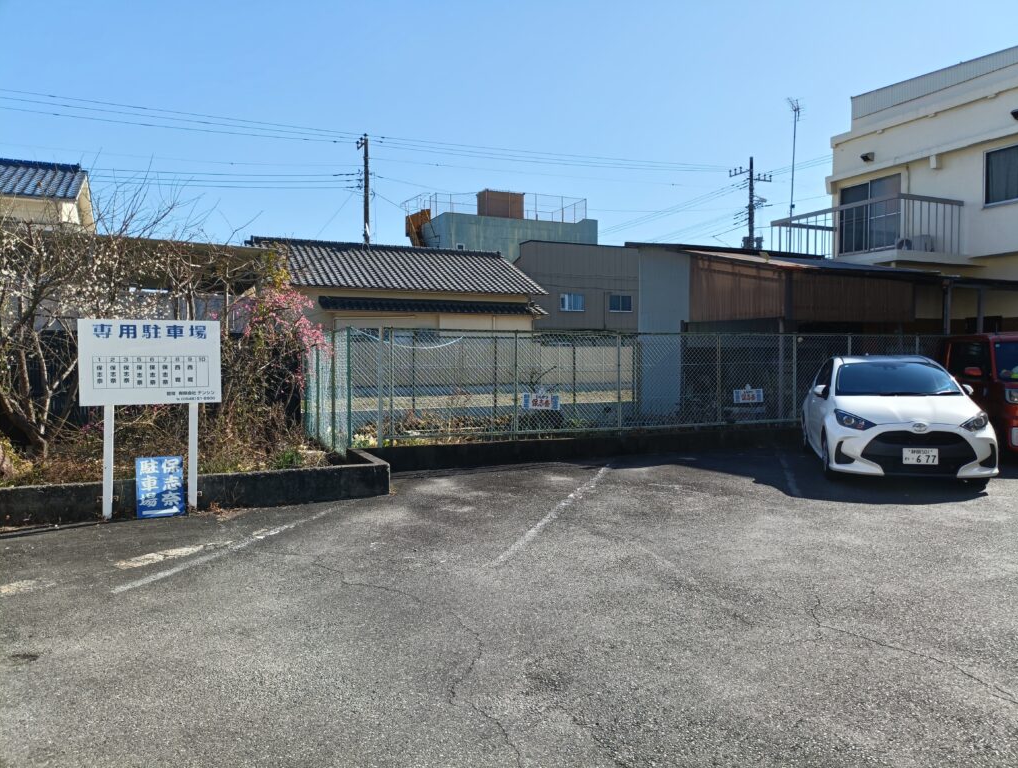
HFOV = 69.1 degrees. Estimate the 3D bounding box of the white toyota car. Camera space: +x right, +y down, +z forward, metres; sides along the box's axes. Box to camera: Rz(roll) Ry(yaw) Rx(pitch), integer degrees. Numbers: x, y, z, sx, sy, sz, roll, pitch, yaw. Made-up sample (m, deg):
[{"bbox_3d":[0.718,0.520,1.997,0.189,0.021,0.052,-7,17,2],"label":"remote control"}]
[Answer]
[{"bbox_3d":[4.879,0.358,9.661,1.720,1.500,3.940,0,2,16],"label":"white toyota car"}]

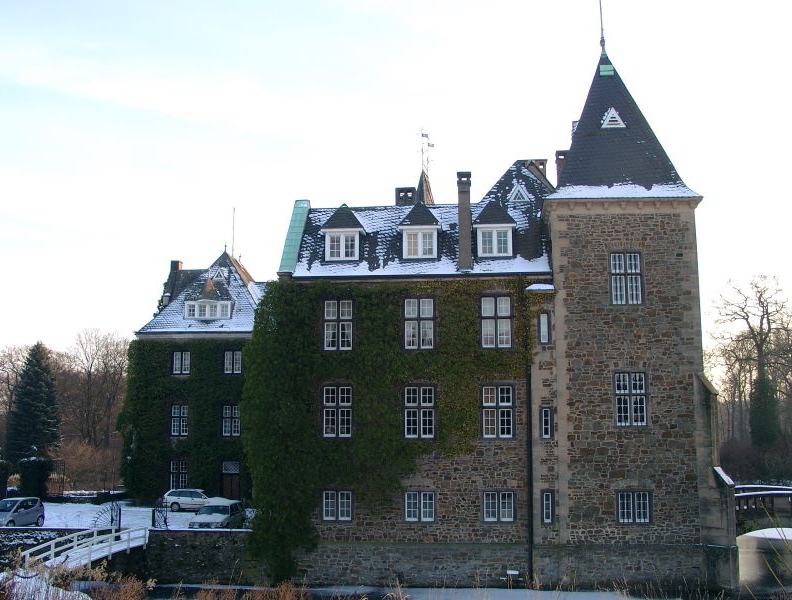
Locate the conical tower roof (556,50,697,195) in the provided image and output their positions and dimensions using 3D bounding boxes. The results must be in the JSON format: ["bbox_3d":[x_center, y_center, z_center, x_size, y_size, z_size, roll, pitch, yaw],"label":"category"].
[{"bbox_3d":[11.003,-8.777,41.209,7.304,8.980,7.304,-1,-8,5],"label":"conical tower roof"}]

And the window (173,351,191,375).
[{"bbox_3d":[-14.728,4.325,54.117,1.239,1.497,0.150,-1,-9,6],"label":"window"}]

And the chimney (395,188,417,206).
[{"bbox_3d":[0.546,-5.700,45.035,1.176,1.550,0.750,-1,-6,5],"label":"chimney"}]

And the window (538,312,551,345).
[{"bbox_3d":[7.135,1.369,37.680,0.337,1.403,0.150,-1,-9,6],"label":"window"}]

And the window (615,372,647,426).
[{"bbox_3d":[11.007,4.648,36.710,1.423,2.467,0.150,-1,-9,6],"label":"window"}]

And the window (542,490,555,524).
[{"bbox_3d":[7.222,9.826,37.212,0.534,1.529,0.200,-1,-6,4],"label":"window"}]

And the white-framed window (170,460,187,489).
[{"bbox_3d":[-14.210,11.501,51.421,1.104,1.961,0.200,-1,-6,6],"label":"white-framed window"}]

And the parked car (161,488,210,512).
[{"bbox_3d":[-12.398,12.709,50.249,4.450,1.450,1.700,-1,-8,8],"label":"parked car"}]

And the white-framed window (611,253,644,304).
[{"bbox_3d":[10.862,-0.979,37.072,1.451,2.430,0.150,-1,-8,5],"label":"white-framed window"}]

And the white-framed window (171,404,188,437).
[{"bbox_3d":[-14.678,8.210,53.498,1.208,2.027,0.150,-1,-9,6],"label":"white-framed window"}]

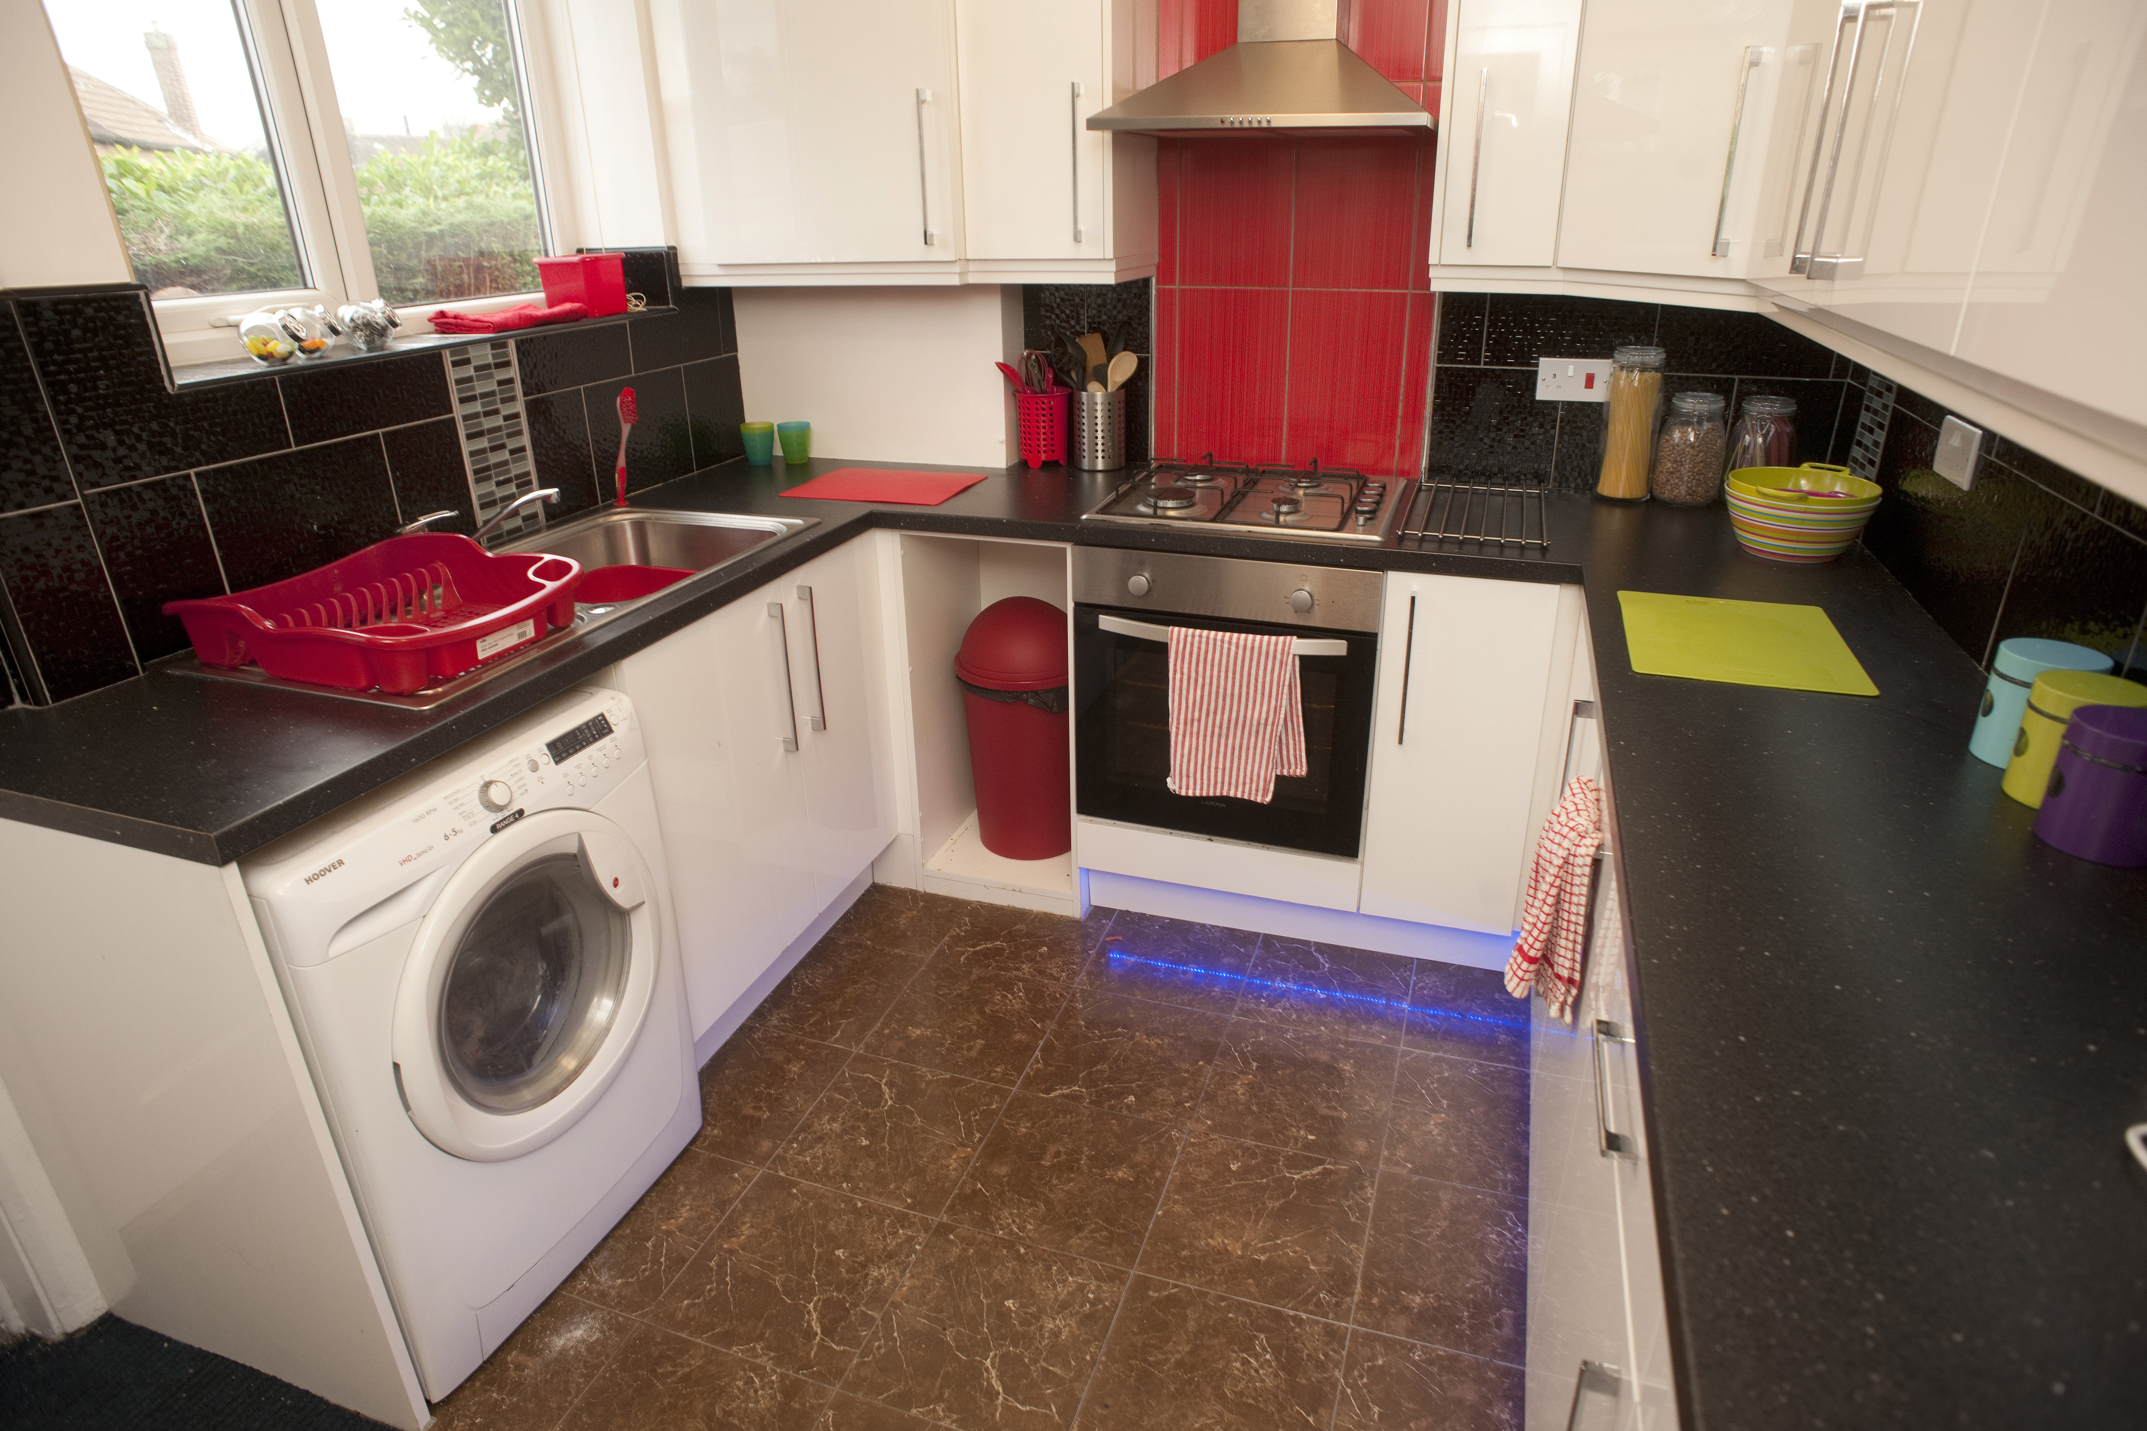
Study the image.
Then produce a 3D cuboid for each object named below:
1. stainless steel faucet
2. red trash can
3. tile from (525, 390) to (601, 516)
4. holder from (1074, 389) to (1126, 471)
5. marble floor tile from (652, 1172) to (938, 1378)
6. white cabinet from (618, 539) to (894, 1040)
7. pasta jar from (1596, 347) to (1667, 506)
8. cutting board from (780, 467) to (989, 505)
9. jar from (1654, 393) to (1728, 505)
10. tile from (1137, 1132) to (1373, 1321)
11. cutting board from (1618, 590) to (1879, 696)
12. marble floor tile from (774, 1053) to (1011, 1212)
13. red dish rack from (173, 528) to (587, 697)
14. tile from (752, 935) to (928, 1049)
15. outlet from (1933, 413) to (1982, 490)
[{"bbox_3d":[-1.033,-0.323,2.117,0.260,0.145,0.070,-12,26,-23],"label":"stainless steel faucet"},{"bbox_3d":[-0.101,0.018,2.781,0.322,0.600,0.322,-1,24,0],"label":"red trash can"},{"bbox_3d":[-1.039,-0.529,2.433,0.010,0.246,0.167,7,25,18],"label":"tile"},{"bbox_3d":[0.065,-0.680,2.850,0.123,0.178,0.123,-1,23,0],"label":"holder"},{"bbox_3d":[-0.425,0.855,1.835,0.330,0.010,0.330,7,25,18],"label":"marble floor tile"},{"bbox_3d":[-0.816,0.060,2.409,0.570,0.735,0.810,7,24,18],"label":"white cabinet"},{"bbox_3d":[1.160,-0.600,2.465,0.107,0.300,0.107,7,25,18],"label":"pasta jar"},{"bbox_3d":[-0.418,-0.517,2.675,0.381,0.006,0.287,7,25,18],"label":"cutting board"},{"bbox_3d":[1.238,-0.531,2.388,0.122,0.200,0.122,7,25,18],"label":"jar"},{"bbox_3d":[0.302,0.803,1.906,0.325,0.010,0.325,7,24,18],"label":"tile"},{"bbox_3d":[0.932,-0.112,1.681,0.283,0.006,0.366,7,25,18],"label":"cutting board"},{"bbox_3d":[-0.317,0.735,2.110,0.330,0.010,0.330,7,25,18],"label":"marble floor tile"},{"bbox_3d":[-0.983,-0.163,1.770,0.420,0.105,0.430,7,24,18],"label":"red dish rack"},{"bbox_3d":[-0.501,0.575,2.488,0.285,0.010,0.330,7,25,18],"label":"tile"},{"bbox_3d":[1.278,-0.383,1.731,0.012,0.086,0.143,7,24,18],"label":"outlet"}]

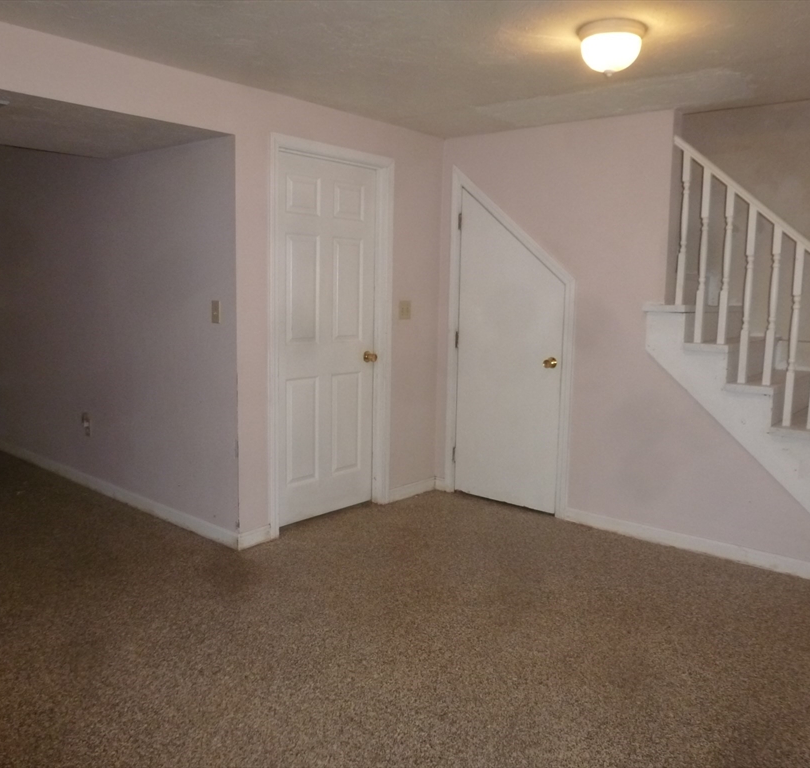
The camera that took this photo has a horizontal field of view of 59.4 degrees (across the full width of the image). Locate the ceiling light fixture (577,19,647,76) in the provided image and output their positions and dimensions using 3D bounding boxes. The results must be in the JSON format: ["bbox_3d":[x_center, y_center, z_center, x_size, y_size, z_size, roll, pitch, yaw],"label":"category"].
[{"bbox_3d":[0.748,-1.199,2.579,0.254,0.157,0.254,1,8,0],"label":"ceiling light fixture"}]

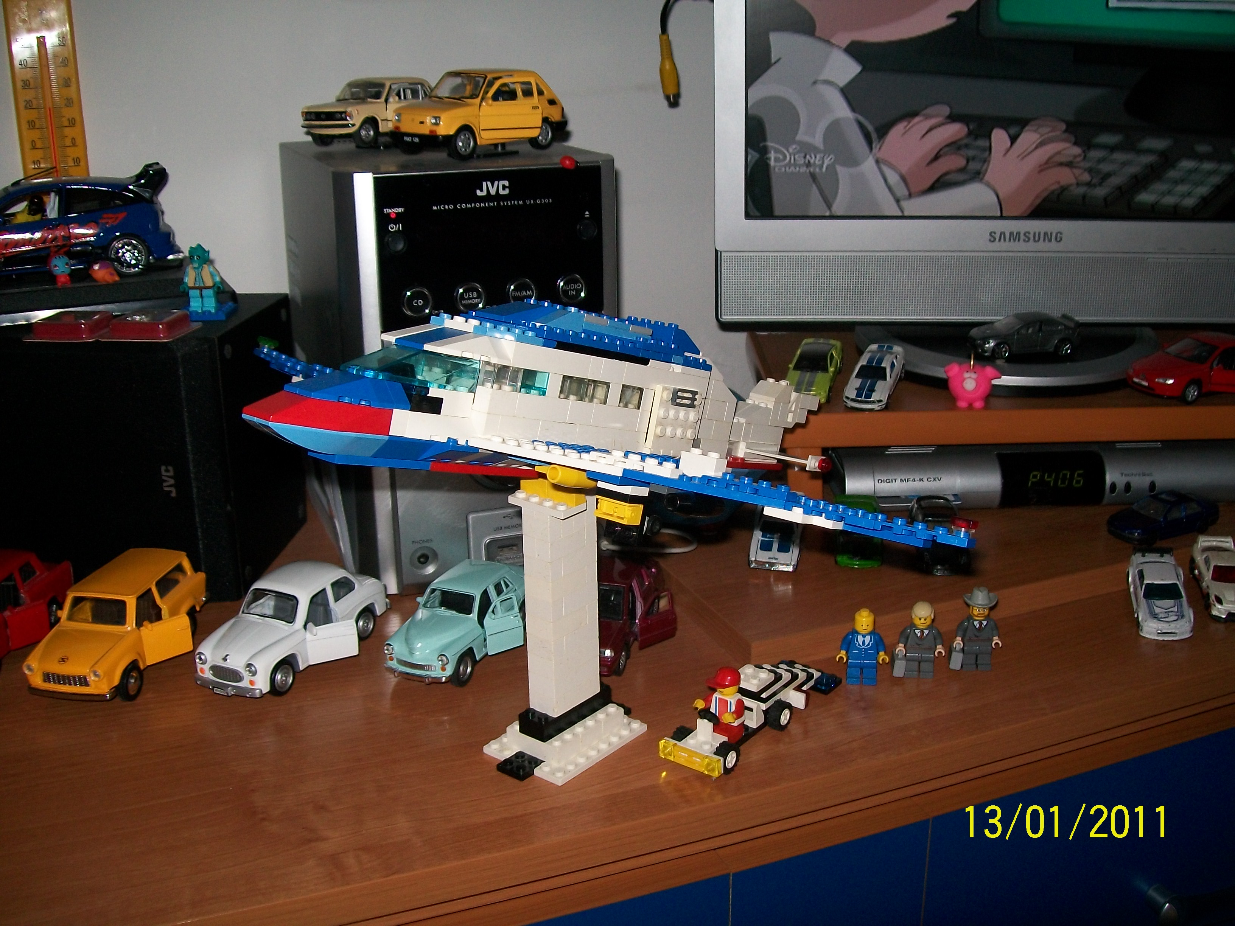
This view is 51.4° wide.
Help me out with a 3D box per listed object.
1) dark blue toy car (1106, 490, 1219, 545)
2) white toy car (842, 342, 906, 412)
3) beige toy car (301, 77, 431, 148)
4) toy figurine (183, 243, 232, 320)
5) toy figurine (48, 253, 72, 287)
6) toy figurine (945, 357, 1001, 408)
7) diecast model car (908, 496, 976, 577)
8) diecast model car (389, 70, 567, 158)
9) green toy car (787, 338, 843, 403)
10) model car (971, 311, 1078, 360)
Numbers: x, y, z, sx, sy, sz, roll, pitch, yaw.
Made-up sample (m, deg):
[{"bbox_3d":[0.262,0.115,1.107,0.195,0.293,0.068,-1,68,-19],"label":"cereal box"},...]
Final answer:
[{"bbox_3d":[0.358,0.035,0.846,0.075,0.024,0.030,-8,18,-23],"label":"dark blue toy car"},{"bbox_3d":[0.174,-0.058,0.872,0.031,0.021,0.074,9,27,19],"label":"white toy car"},{"bbox_3d":[-0.152,-0.236,0.859,0.046,0.041,0.117,10,21,30],"label":"beige toy car"},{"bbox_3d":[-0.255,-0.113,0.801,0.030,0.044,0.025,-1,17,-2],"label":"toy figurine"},{"bbox_3d":[-0.366,-0.127,0.841,0.014,0.022,0.013,-10,19,-28],"label":"toy figurine"},{"bbox_3d":[0.238,-0.053,0.862,0.038,0.032,0.030,4,19,14],"label":"toy figurine"},{"bbox_3d":[0.207,0.046,0.816,0.032,0.024,0.074,2,17,9],"label":"diecast model car"},{"bbox_3d":[-0.086,-0.222,0.814,0.055,0.050,0.115,13,23,39],"label":"diecast model car"},{"bbox_3d":[0.138,-0.065,0.905,0.032,0.021,0.077,5,31,18],"label":"green toy car"},{"bbox_3d":[0.299,-0.093,0.943,0.080,0.026,0.032,-4,17,-10],"label":"model car"}]

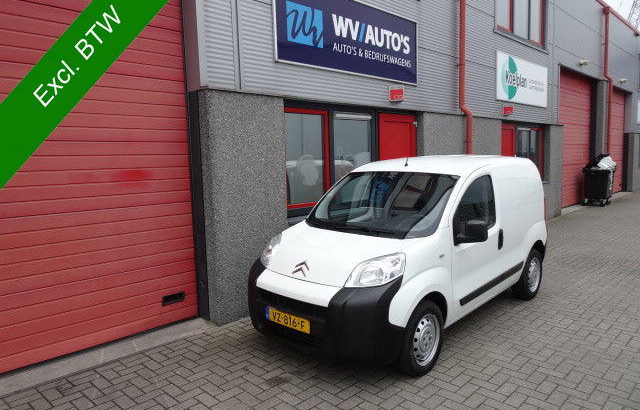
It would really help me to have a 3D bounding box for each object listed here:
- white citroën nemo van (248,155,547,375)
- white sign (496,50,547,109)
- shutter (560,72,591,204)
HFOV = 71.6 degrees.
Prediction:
[{"bbox_3d":[1.023,0.373,4.887,1.740,1.730,3.870,4,8,43],"label":"white citroën nemo van"},{"bbox_3d":[4.620,-2.774,10.052,2.920,0.970,0.060,-7,8,-44],"label":"white sign"},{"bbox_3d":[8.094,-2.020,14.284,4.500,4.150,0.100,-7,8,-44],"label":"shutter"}]

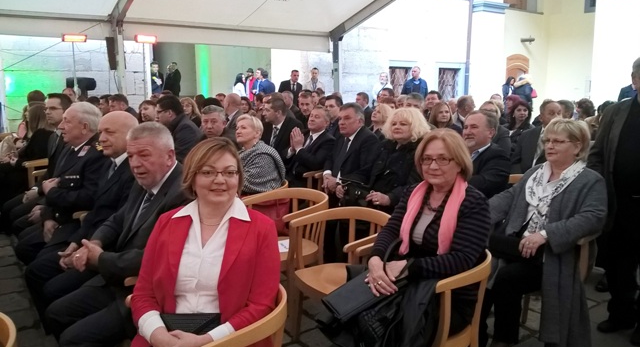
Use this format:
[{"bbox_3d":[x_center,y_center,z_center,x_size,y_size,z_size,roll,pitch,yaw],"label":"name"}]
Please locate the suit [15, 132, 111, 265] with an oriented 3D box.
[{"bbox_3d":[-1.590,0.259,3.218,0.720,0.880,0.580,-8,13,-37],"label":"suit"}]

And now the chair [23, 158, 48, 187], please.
[{"bbox_3d":[-2.580,0.212,4.981,0.580,0.730,0.570,-6,12,-32],"label":"chair"}]

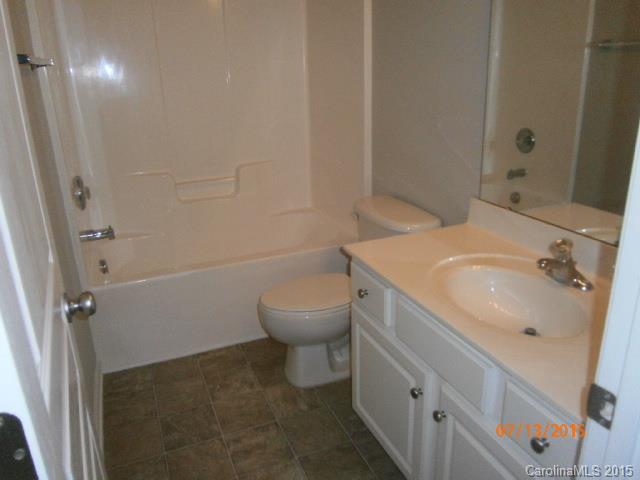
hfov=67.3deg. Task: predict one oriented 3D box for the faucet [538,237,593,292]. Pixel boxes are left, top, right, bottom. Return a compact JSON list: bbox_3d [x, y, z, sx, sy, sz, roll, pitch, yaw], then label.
[{"bbox_3d":[0.687,0.068,1.360,0.120,0.115,0.156,-9,20,-21],"label":"faucet"}]

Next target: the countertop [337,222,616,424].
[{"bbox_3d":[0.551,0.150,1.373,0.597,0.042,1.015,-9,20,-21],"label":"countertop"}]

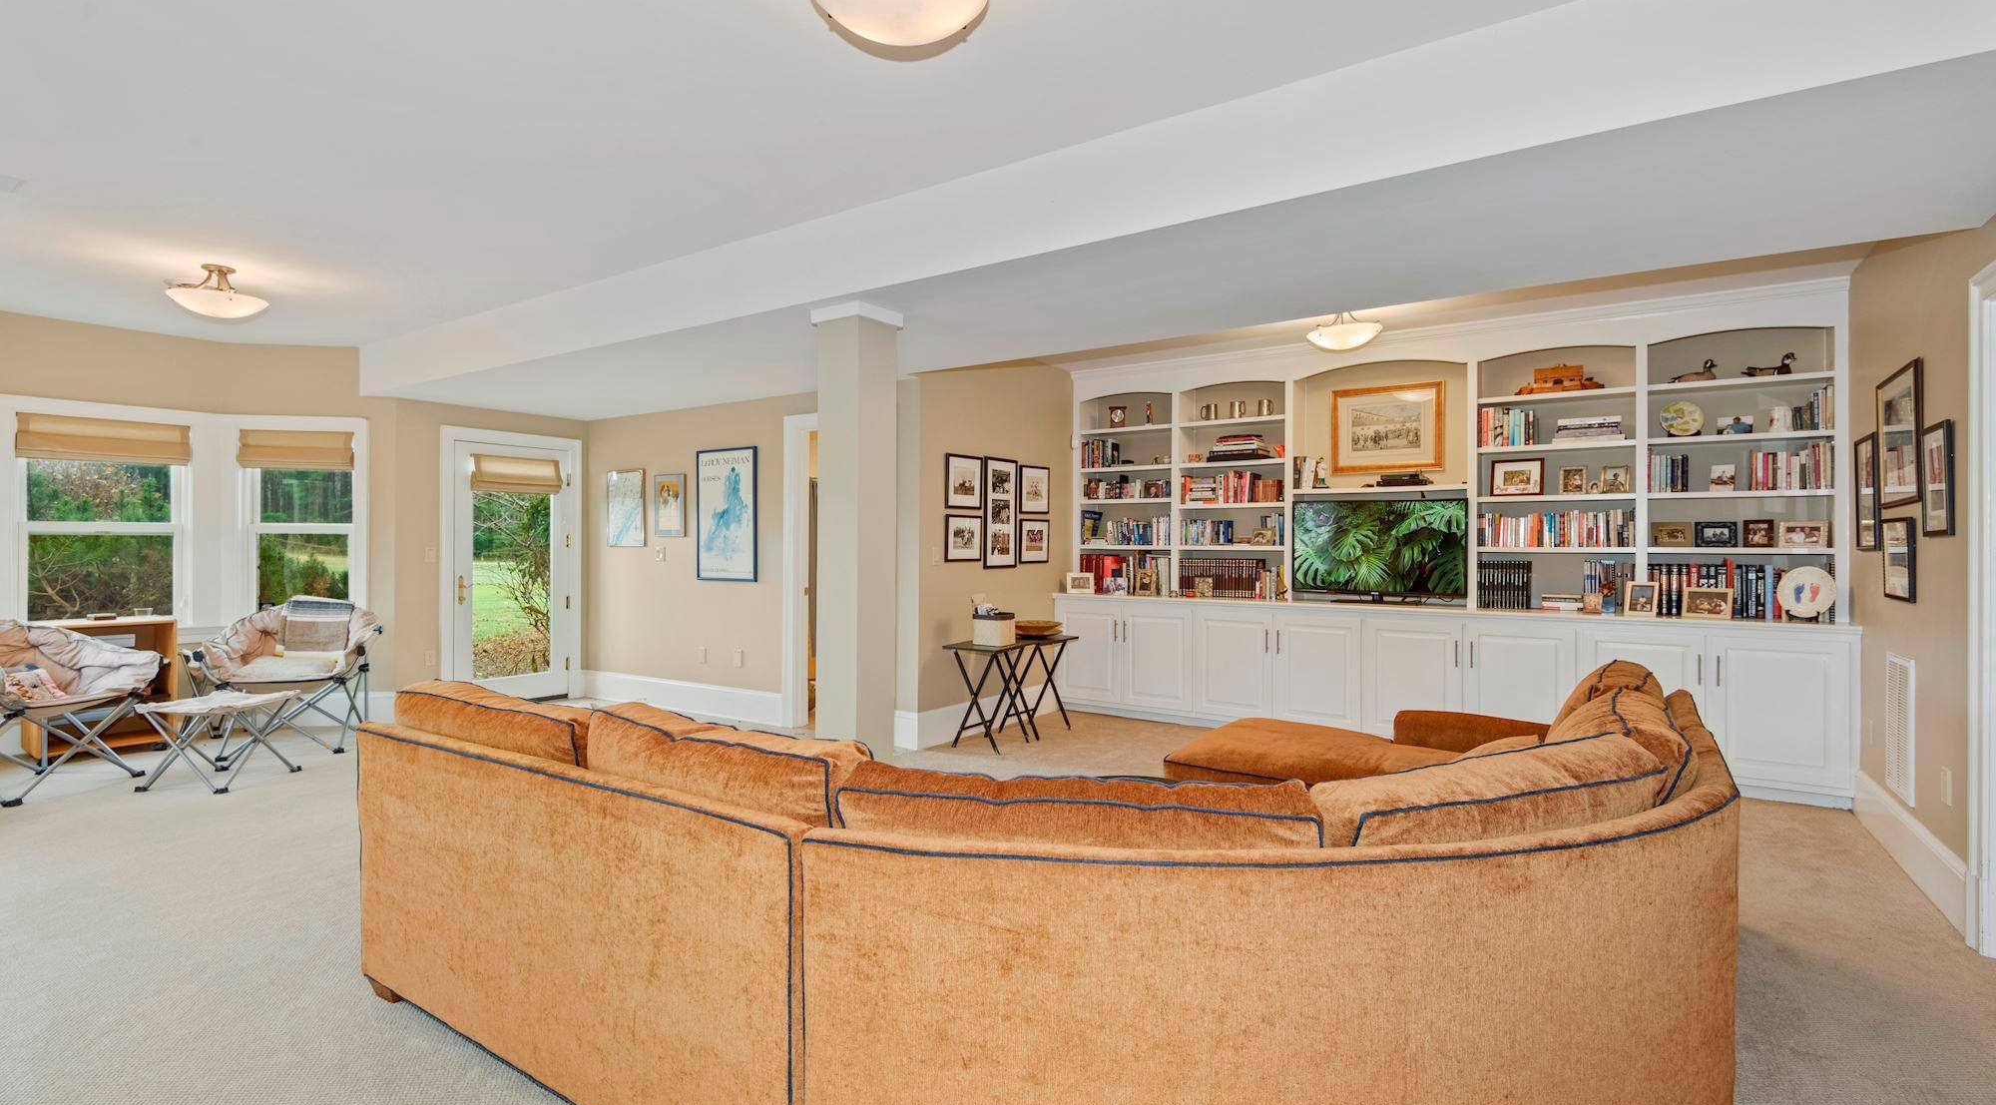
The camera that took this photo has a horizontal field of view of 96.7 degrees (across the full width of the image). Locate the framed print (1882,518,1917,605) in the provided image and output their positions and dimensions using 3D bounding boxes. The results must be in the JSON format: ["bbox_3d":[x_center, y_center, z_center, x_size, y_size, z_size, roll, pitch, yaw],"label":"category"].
[{"bbox_3d":[3.835,0.032,3.779,0.025,0.338,0.380,1,0,34],"label":"framed print"}]

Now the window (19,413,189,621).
[{"bbox_3d":[-5.717,-0.190,5.706,0.100,1.330,0.780,0,0,34],"label":"window"}]

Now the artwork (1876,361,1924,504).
[{"bbox_3d":[3.696,-0.460,3.641,0.030,0.540,0.560,0,0,34],"label":"artwork"}]

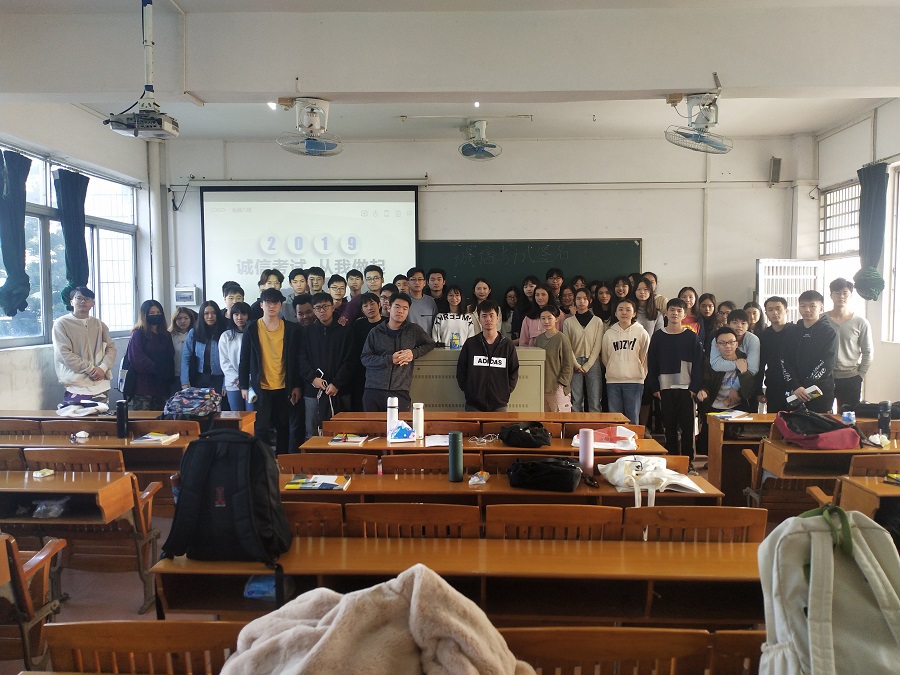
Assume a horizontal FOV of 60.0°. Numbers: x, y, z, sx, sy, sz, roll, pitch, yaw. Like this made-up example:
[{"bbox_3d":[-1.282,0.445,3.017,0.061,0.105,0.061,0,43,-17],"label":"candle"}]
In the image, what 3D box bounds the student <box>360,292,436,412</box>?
[{"bbox_3d":[-0.449,0.464,6.546,0.620,1.680,0.340,0,3,-7],"label":"student"}]

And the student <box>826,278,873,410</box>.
[{"bbox_3d":[3.374,0.424,6.756,0.540,1.866,0.300,1,3,15],"label":"student"}]

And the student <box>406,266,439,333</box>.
[{"bbox_3d":[-0.339,0.142,8.130,0.470,1.740,0.280,0,3,2],"label":"student"}]

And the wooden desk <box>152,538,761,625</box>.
[{"bbox_3d":[0.105,1.174,2.813,2.246,0.778,0.391,0,3,2],"label":"wooden desk"}]

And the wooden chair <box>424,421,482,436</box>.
[{"bbox_3d":[-0.078,0.947,5.284,0.530,0.860,0.480,0,3,2],"label":"wooden chair"}]

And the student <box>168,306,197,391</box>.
[{"bbox_3d":[-2.590,0.505,7.593,0.460,1.604,0.280,0,3,-9],"label":"student"}]

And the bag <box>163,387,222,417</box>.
[{"bbox_3d":[-1.990,0.492,6.095,0.400,0.210,0.280,0,3,2],"label":"bag"}]

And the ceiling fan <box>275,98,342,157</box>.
[{"bbox_3d":[-0.946,-1.429,5.289,0.460,0.392,0.460,0,3,0],"label":"ceiling fan"}]

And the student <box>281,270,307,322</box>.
[{"bbox_3d":[-1.603,0.180,8.189,0.480,1.793,0.280,0,3,-5],"label":"student"}]

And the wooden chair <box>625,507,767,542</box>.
[{"bbox_3d":[0.946,1.100,3.155,0.551,0.893,0.420,0,3,2],"label":"wooden chair"}]

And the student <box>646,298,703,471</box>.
[{"bbox_3d":[2.167,0.472,7.530,0.520,1.694,0.300,0,3,9],"label":"student"}]

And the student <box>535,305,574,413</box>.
[{"bbox_3d":[0.985,0.483,7.353,0.400,1.590,0.280,1,3,14],"label":"student"}]

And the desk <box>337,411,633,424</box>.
[{"bbox_3d":[0.238,0.970,6.000,2.220,0.750,0.400,0,3,2],"label":"desk"}]

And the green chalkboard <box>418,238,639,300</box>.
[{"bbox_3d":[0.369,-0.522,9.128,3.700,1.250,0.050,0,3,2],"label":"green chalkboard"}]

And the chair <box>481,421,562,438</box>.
[{"bbox_3d":[0.479,0.949,5.267,0.530,0.860,0.480,0,3,2],"label":"chair"}]

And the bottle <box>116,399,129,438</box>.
[{"bbox_3d":[-2.154,0.538,5.137,0.070,0.242,0.070,0,3,2],"label":"bottle"}]

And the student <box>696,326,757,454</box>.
[{"bbox_3d":[2.319,0.639,6.558,0.550,1.456,0.420,1,3,9],"label":"student"}]

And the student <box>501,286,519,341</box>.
[{"bbox_3d":[0.644,0.251,8.304,0.430,1.590,0.270,0,3,2],"label":"student"}]

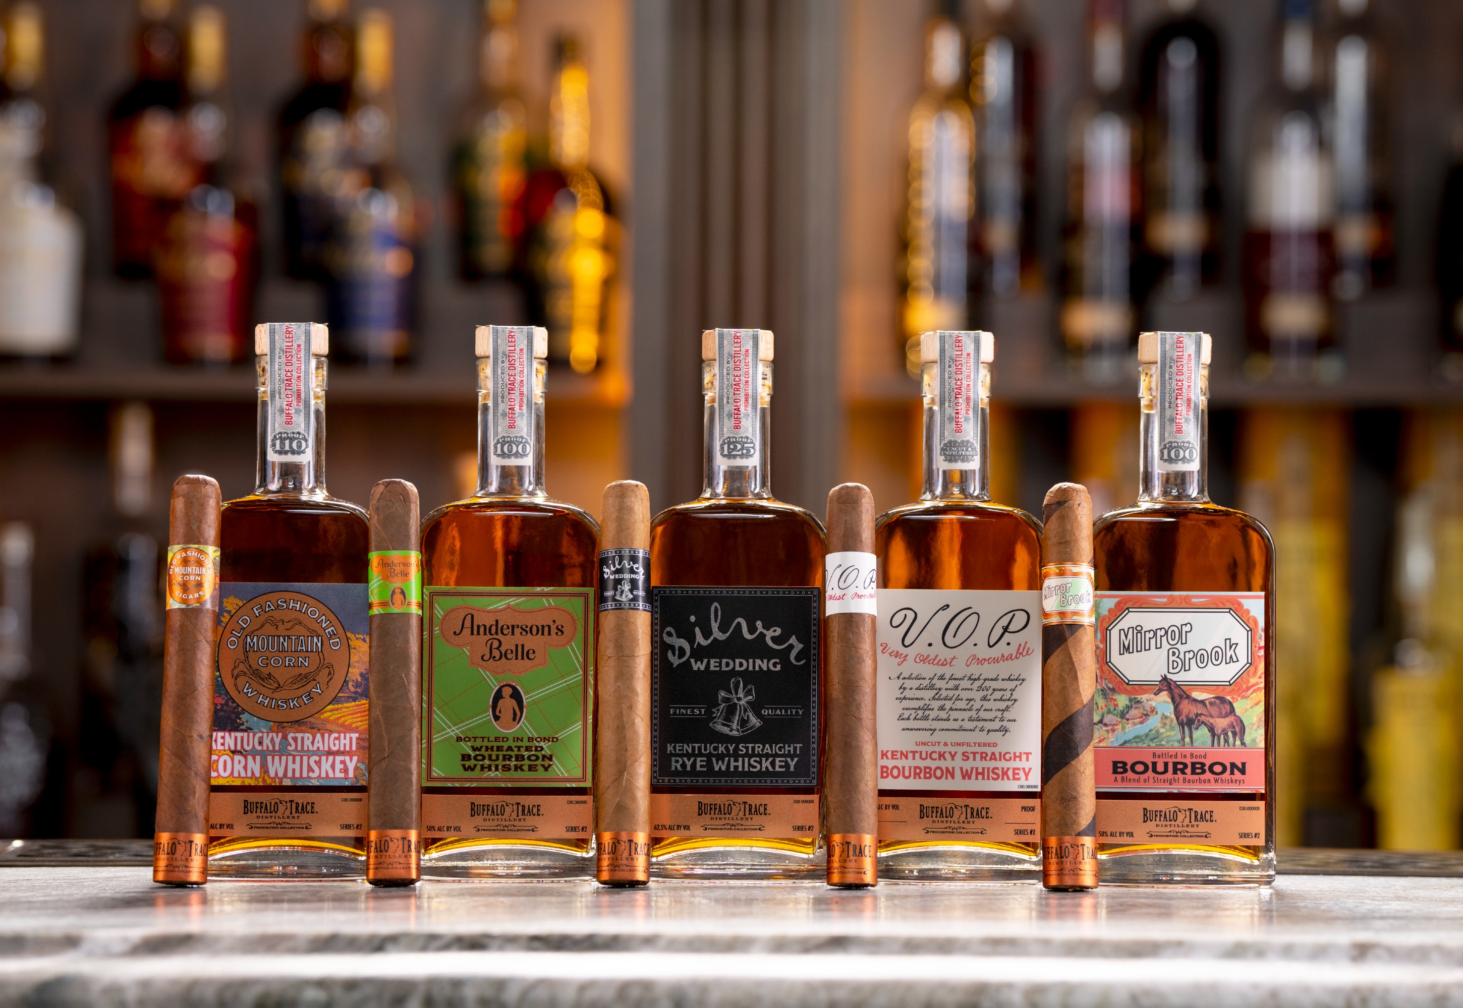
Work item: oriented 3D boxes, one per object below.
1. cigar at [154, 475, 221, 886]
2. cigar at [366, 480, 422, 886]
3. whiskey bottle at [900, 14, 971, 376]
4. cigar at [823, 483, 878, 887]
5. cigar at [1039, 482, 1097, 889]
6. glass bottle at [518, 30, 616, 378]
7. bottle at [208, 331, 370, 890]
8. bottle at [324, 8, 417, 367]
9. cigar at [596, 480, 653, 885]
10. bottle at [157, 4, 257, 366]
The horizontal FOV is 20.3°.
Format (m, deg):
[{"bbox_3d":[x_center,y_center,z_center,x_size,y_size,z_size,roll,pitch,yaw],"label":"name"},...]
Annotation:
[{"bbox_3d":[-0.205,0.066,1.539,0.020,0.155,0.020,2,-1,-2],"label":"cigar"},{"bbox_3d":[-0.128,0.067,1.542,0.020,0.153,0.020,0,-1,-2],"label":"cigar"},{"bbox_3d":[0.177,-0.267,3.470,0.070,0.317,0.070,0,0,-2],"label":"whiskey bottle"},{"bbox_3d":[0.046,0.069,1.550,0.020,0.154,0.020,0,-1,-2],"label":"cigar"},{"bbox_3d":[0.129,0.069,1.553,0.020,0.154,0.020,0,-1,-2],"label":"cigar"},{"bbox_3d":[-0.135,-0.256,3.470,0.083,0.286,0.083,0,0,-2],"label":"glass bottle"},{"bbox_3d":[-0.171,0.037,1.574,0.074,0.212,0.052,0,0,-2],"label":"bottle"},{"bbox_3d":[-0.304,-0.269,3.470,0.082,0.304,0.082,0,0,-2],"label":"bottle"},{"bbox_3d":[-0.040,0.068,1.546,0.020,0.153,0.020,0,-1,-2],"label":"cigar"},{"bbox_3d":[-0.445,-0.271,3.470,0.083,0.306,0.083,0,0,-2],"label":"bottle"}]

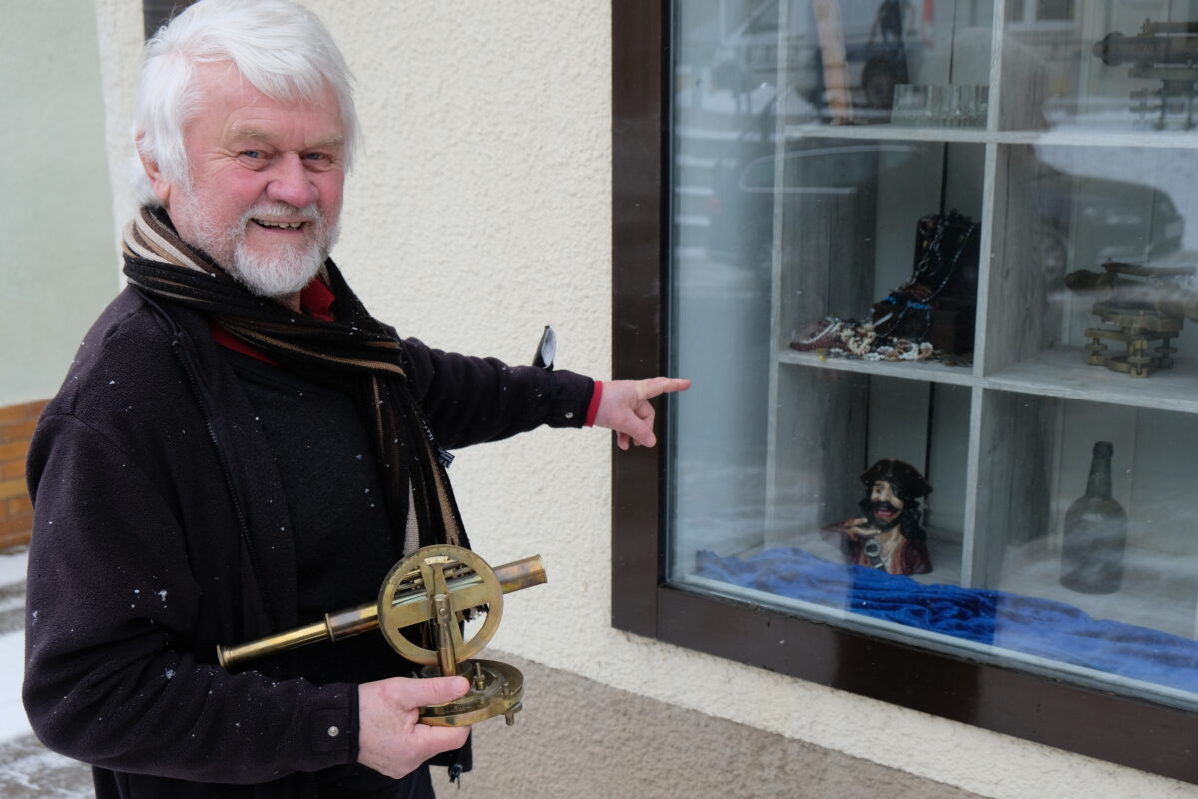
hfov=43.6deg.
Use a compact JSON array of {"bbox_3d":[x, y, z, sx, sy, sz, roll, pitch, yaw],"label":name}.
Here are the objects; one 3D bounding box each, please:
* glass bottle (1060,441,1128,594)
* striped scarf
[{"bbox_3d":[0.771,0.180,2.321,0.095,0.230,0.095,9,15,35],"label":"glass bottle"},{"bbox_3d":[-0.297,0.004,1.429,0.260,0.360,0.300,-10,16,-38],"label":"striped scarf"}]

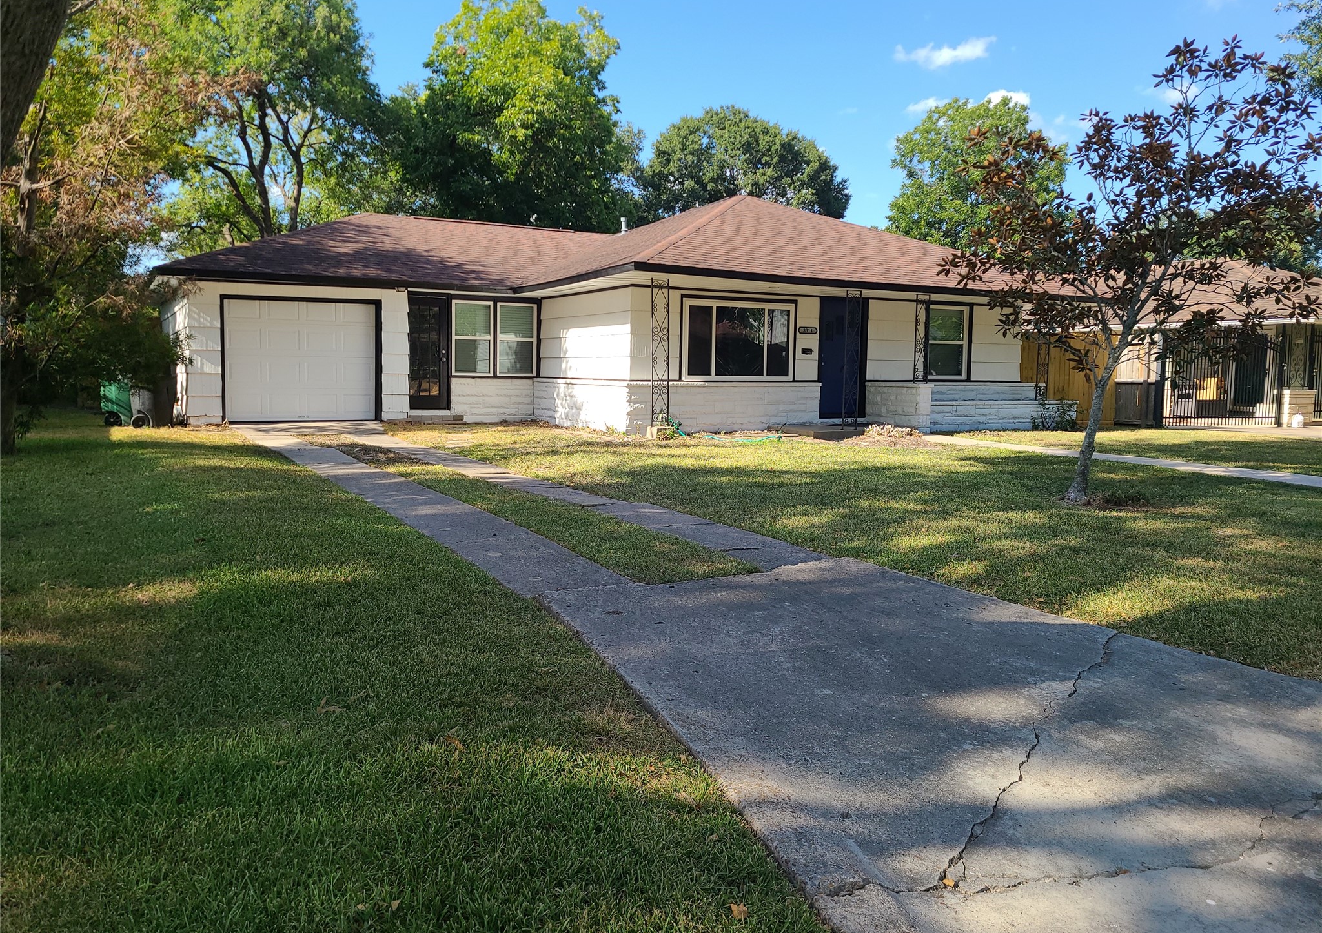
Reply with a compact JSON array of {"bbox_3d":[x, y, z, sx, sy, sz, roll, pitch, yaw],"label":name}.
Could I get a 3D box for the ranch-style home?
[{"bbox_3d":[-1.300,-3.197,19.631,15.600,4.570,11.700,-2,6,-28],"label":"ranch-style home"}]

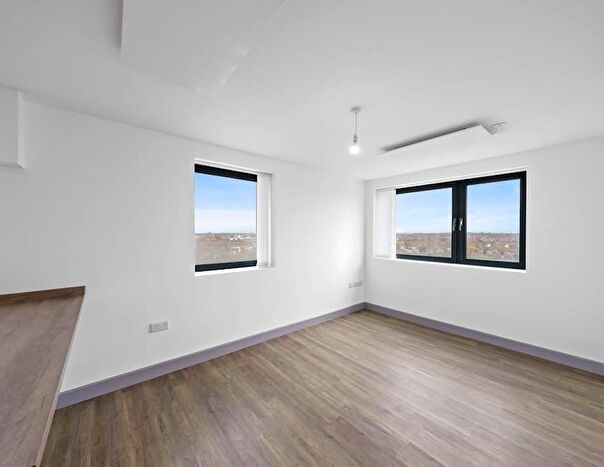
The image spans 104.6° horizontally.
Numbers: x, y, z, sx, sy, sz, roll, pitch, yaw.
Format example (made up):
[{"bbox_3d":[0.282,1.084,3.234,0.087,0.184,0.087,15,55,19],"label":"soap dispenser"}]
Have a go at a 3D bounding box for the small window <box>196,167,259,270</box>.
[{"bbox_3d":[-0.947,-0.180,3.000,0.896,1.250,0.080,0,0,-39],"label":"small window"}]

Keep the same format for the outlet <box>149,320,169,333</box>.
[{"bbox_3d":[-1.392,0.917,2.280,0.146,0.086,0.014,0,0,-39],"label":"outlet"}]

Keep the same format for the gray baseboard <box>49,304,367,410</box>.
[{"bbox_3d":[-0.383,1.329,3.086,3.981,0.122,0.018,0,0,-39],"label":"gray baseboard"}]

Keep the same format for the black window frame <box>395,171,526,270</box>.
[{"bbox_3d":[2.212,-0.160,3.577,0.080,1.209,1.805,0,0,-41],"label":"black window frame"}]

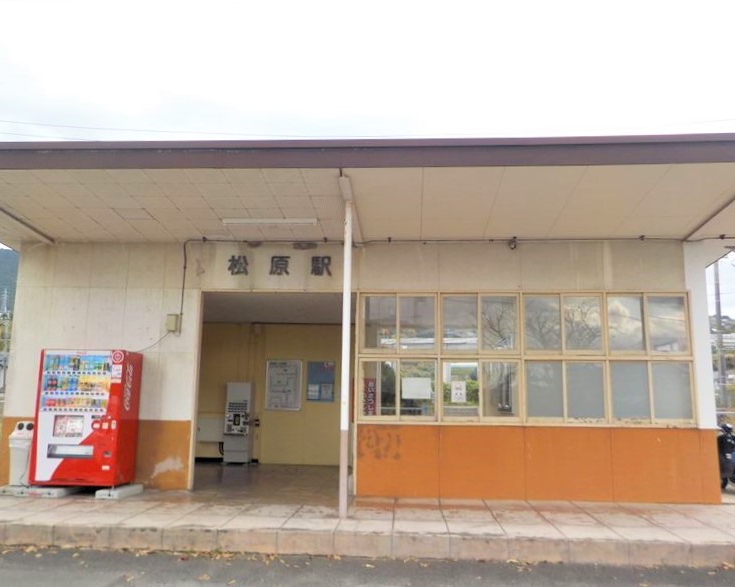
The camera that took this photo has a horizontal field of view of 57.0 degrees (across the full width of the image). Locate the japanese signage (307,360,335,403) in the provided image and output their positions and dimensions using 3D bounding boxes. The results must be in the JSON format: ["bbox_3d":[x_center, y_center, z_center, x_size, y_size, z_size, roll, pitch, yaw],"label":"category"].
[{"bbox_3d":[-0.966,1.844,14.161,0.563,0.824,0.040,0,-9,4],"label":"japanese signage"}]

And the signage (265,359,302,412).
[{"bbox_3d":[-1.749,1.922,14.199,0.725,1.004,0.040,0,-9,4],"label":"signage"}]

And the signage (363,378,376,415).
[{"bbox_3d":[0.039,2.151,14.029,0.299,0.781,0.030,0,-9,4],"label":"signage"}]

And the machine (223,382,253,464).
[{"bbox_3d":[-2.606,2.663,13.877,0.502,1.635,0.420,0,-9,4],"label":"machine"}]

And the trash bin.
[{"bbox_3d":[-4.687,2.204,9.376,0.360,0.840,0.380,0,-9,4],"label":"trash bin"}]

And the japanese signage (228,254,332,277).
[{"bbox_3d":[-1.299,-0.407,10.062,1.555,0.290,0.050,0,-9,4],"label":"japanese signage"}]

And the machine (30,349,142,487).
[{"bbox_3d":[-3.877,1.731,9.448,1.165,1.810,0.670,0,-9,4],"label":"machine"}]

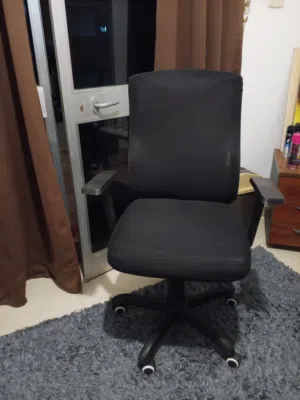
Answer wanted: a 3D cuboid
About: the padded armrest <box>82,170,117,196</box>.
[{"bbox_3d":[-0.193,-0.065,1.231,0.073,0.030,0.210,5,25,13],"label":"padded armrest"}]

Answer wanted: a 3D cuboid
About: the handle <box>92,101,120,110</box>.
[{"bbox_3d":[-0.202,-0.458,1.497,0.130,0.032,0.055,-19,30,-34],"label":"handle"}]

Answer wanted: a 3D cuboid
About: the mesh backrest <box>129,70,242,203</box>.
[{"bbox_3d":[0.147,-0.260,1.366,0.465,0.570,0.100,2,15,7],"label":"mesh backrest"}]

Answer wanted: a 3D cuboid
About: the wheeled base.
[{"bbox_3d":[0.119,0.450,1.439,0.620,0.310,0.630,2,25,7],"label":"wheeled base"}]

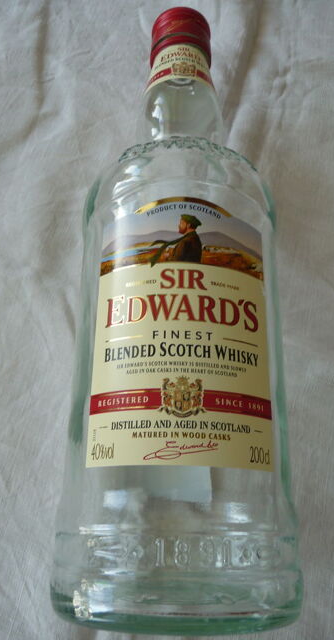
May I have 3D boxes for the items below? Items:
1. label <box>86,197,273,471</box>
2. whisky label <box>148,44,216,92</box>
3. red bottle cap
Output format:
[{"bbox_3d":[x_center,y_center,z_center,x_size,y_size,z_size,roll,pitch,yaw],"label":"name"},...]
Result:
[{"bbox_3d":[0.007,0.002,0.235,0.081,0.018,0.125,1,69,0],"label":"label"},{"bbox_3d":[0.010,-0.154,0.344,0.051,0.051,0.033,2,69,-2],"label":"whisky label"},{"bbox_3d":[0.010,-0.184,0.356,0.040,0.040,0.033,1,69,0],"label":"red bottle cap"}]

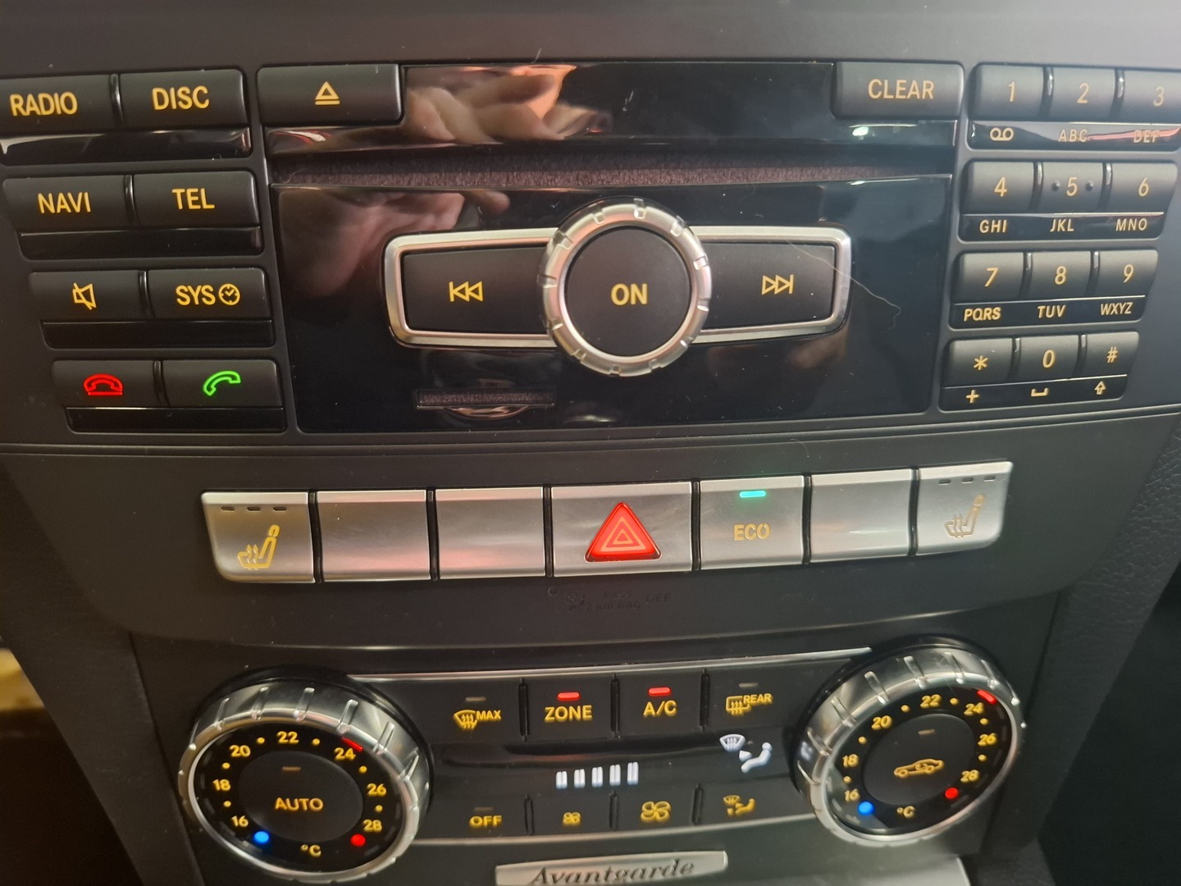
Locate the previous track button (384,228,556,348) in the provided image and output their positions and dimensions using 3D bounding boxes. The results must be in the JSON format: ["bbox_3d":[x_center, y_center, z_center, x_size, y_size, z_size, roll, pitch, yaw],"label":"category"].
[{"bbox_3d":[-0.022,-0.029,0.149,0.032,0.022,0.006,-1,15,-1],"label":"previous track button"}]

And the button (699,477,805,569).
[{"bbox_3d":[0.033,0.016,0.167,0.022,0.020,0.007,-3,20,-6],"label":"button"}]

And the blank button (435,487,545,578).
[{"bbox_3d":[-0.020,0.018,0.163,0.022,0.019,0.007,-1,15,-1],"label":"blank button"}]

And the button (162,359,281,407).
[{"bbox_3d":[-0.072,-0.012,0.156,0.023,0.009,0.007,0,15,4],"label":"button"}]

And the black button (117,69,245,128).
[{"bbox_3d":[-0.073,-0.062,0.143,0.023,0.009,0.007,0,15,4],"label":"black button"}]

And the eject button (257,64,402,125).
[{"bbox_3d":[-0.046,-0.062,0.142,0.026,0.009,0.007,0,15,2],"label":"eject button"}]

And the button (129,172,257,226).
[{"bbox_3d":[-0.072,-0.045,0.148,0.024,0.010,0.007,0,15,4],"label":"button"}]

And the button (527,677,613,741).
[{"bbox_3d":[-0.005,0.063,0.192,0.021,0.019,0.006,-2,24,-3],"label":"button"}]

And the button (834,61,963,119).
[{"bbox_3d":[0.055,-0.064,0.144,0.024,0.009,0.006,-3,16,-7],"label":"button"}]

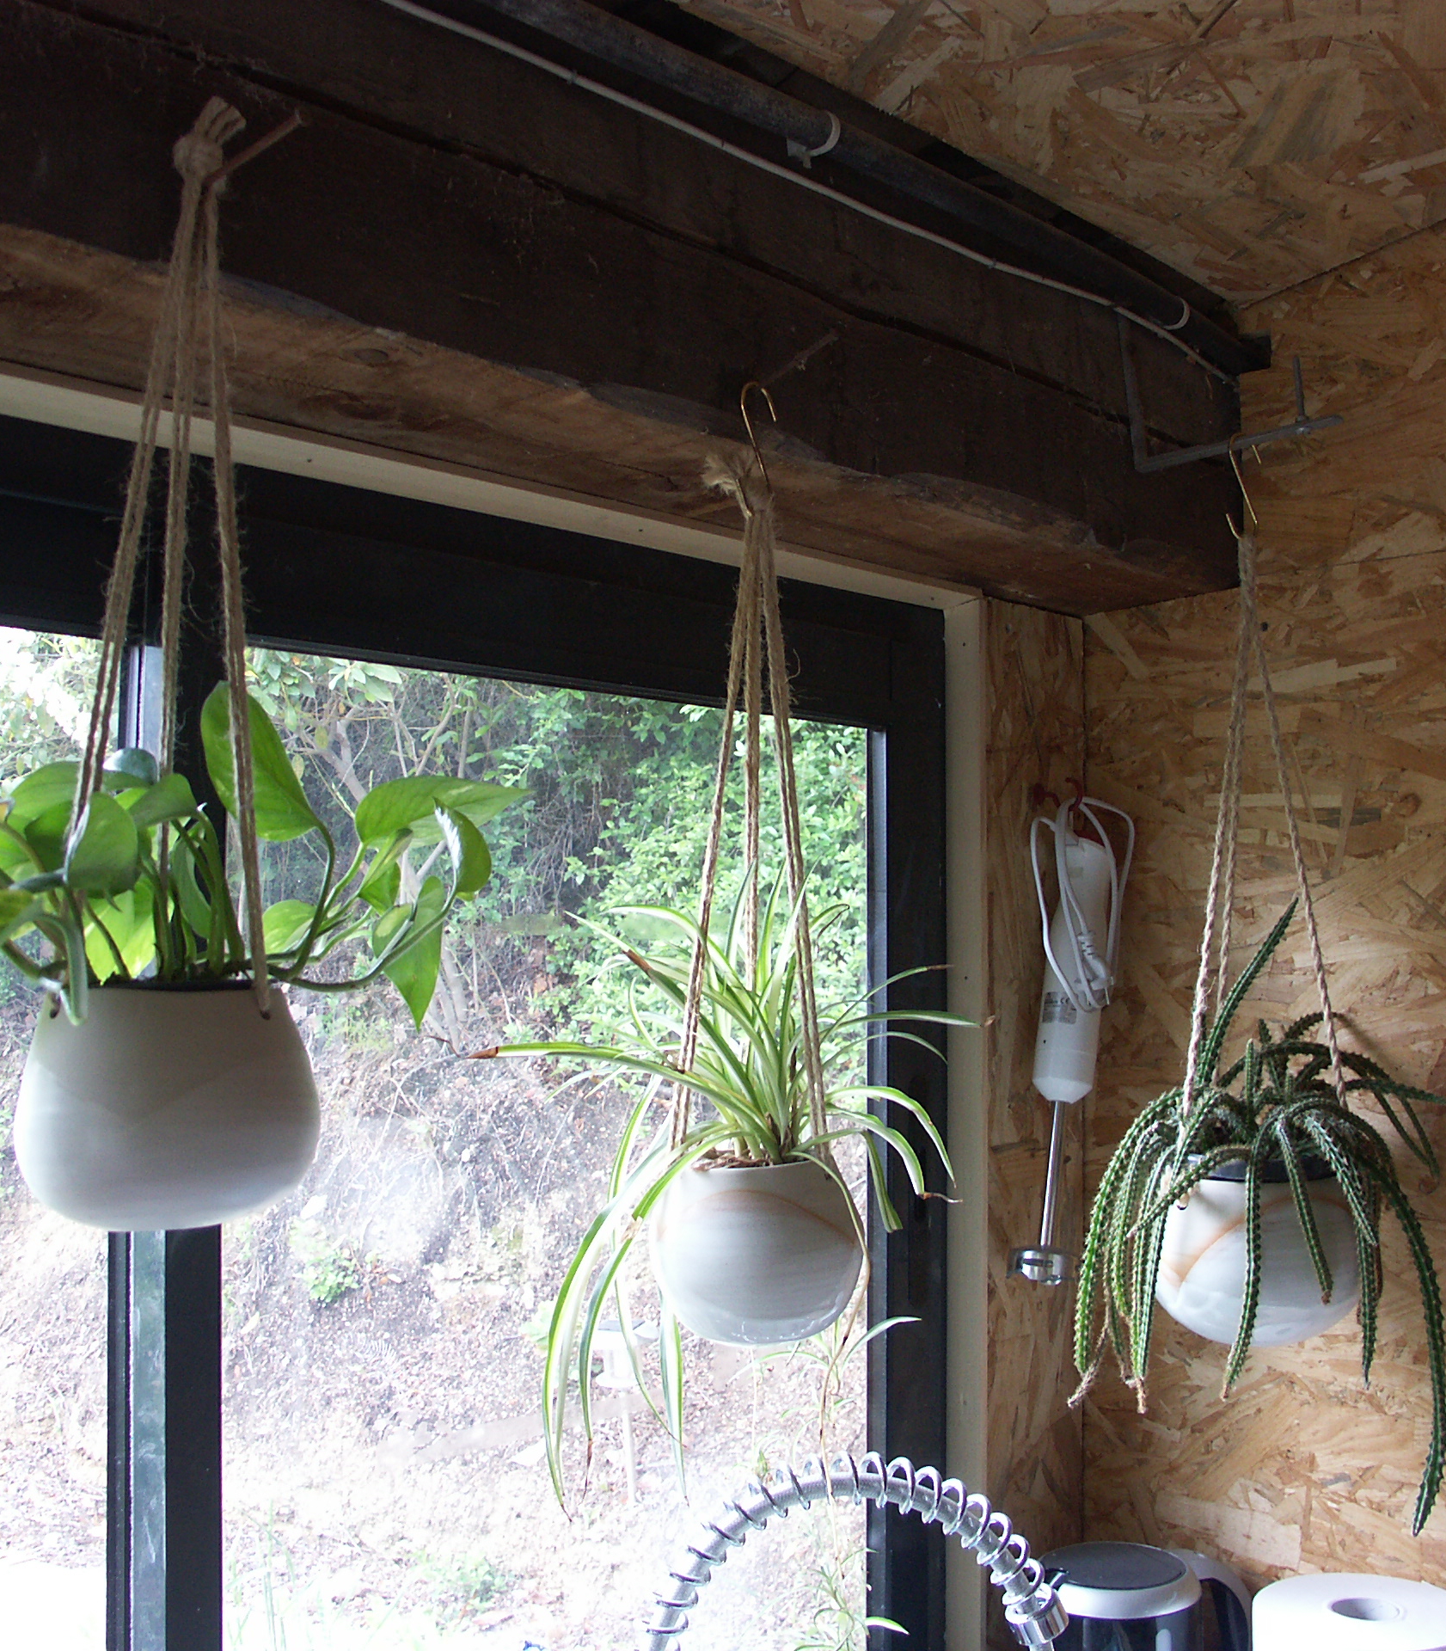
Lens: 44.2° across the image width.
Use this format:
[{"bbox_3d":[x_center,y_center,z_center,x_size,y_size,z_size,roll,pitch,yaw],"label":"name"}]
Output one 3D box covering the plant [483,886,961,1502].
[{"bbox_3d":[-0.001,0.208,1.014,0.262,0.343,0.260,0,-4,1],"label":"plant"}]

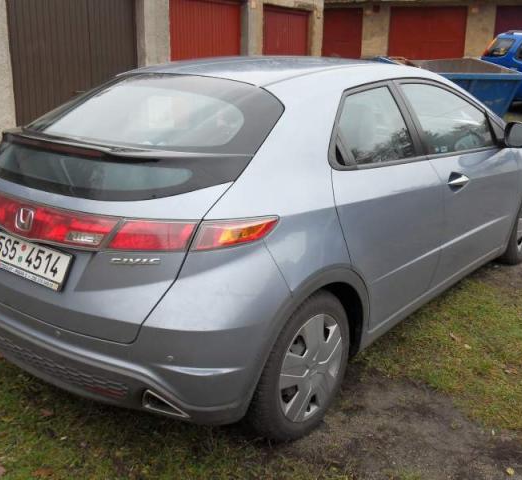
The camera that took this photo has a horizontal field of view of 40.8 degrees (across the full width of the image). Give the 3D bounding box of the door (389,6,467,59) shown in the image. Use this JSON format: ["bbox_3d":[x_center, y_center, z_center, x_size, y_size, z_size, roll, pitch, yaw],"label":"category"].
[{"bbox_3d":[5.222,-6.280,22.180,2.350,2.100,0.080,5,18,14],"label":"door"}]

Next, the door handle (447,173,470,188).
[{"bbox_3d":[1.014,-0.293,3.616,0.050,0.075,0.220,14,22,36],"label":"door handle"}]

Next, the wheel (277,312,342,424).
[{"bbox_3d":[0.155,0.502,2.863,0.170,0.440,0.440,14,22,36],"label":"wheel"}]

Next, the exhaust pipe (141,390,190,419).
[{"bbox_3d":[-0.330,0.581,2.530,0.225,0.075,0.100,14,22,36],"label":"exhaust pipe"}]

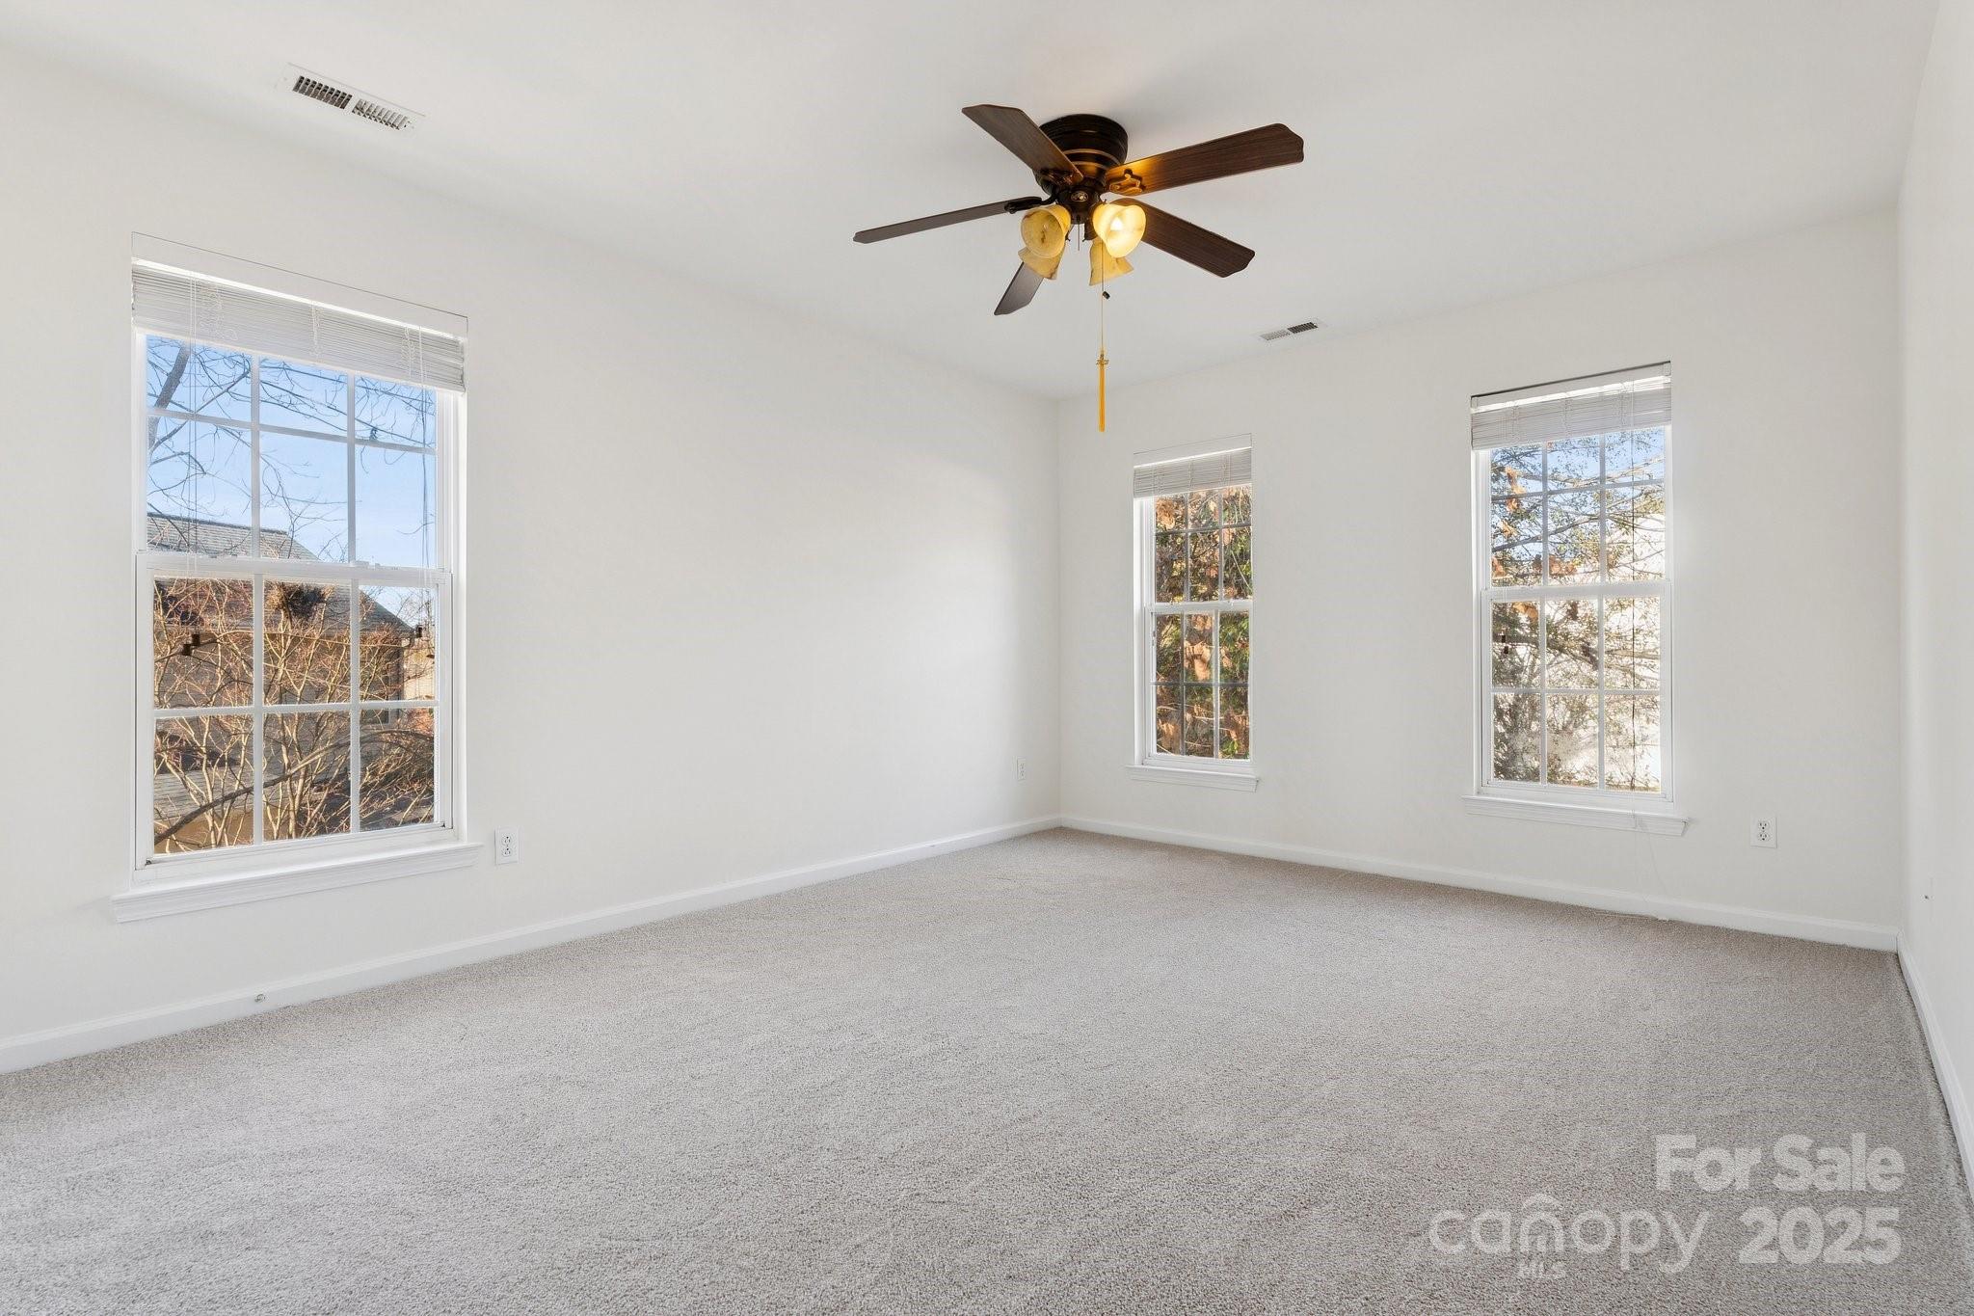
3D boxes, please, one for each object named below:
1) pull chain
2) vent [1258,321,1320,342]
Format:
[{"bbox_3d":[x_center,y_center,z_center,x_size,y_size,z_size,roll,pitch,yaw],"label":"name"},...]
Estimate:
[{"bbox_3d":[0.334,-0.892,2.530,0.030,0.485,0.030,0,0,0],"label":"pull chain"},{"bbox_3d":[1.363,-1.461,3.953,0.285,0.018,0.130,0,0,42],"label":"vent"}]

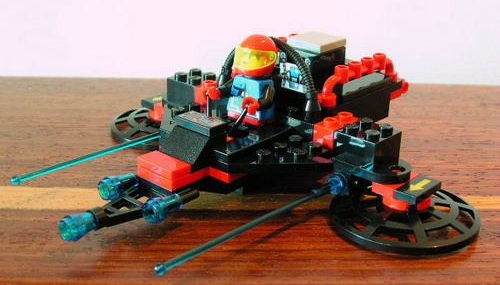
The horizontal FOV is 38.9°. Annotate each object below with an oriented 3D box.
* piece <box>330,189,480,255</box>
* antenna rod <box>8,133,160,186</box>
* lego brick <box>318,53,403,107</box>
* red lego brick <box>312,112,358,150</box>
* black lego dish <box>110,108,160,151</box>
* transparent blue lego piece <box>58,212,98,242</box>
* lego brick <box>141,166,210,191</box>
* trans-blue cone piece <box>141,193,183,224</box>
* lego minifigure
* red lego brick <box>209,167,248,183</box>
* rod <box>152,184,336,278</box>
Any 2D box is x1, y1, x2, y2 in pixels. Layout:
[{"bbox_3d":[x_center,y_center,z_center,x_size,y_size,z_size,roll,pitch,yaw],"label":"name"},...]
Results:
[{"bbox_3d":[0.050,0.021,0.227,0.048,0.007,0.048,1,22,0],"label":"piece"},{"bbox_3d":[-0.051,0.003,0.247,0.003,0.003,0.072,20,29,38],"label":"antenna rod"},{"bbox_3d":[0.041,-0.025,0.260,0.007,0.013,0.046,20,29,38],"label":"lego brick"},{"bbox_3d":[0.029,-0.003,0.237,0.008,0.011,0.016,20,29,38],"label":"red lego brick"},{"bbox_3d":[-0.034,-0.009,0.296,0.048,0.007,0.048,1,22,0],"label":"black lego dish"},{"bbox_3d":[-0.049,0.024,0.202,0.008,0.008,0.011,19,29,38],"label":"transparent blue lego piece"},{"bbox_3d":[-0.024,0.009,0.224,0.016,0.003,0.016,20,29,38],"label":"lego brick"},{"bbox_3d":[-0.025,0.019,0.209,0.008,0.008,0.011,19,29,38],"label":"trans-blue cone piece"},{"bbox_3d":[0.000,-0.020,0.240,0.024,0.033,0.020,20,29,38],"label":"lego minifigure"},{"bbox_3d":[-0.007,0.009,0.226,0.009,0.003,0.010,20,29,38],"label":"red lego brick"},{"bbox_3d":[0.001,0.023,0.201,0.003,0.003,0.072,20,29,38],"label":"rod"}]

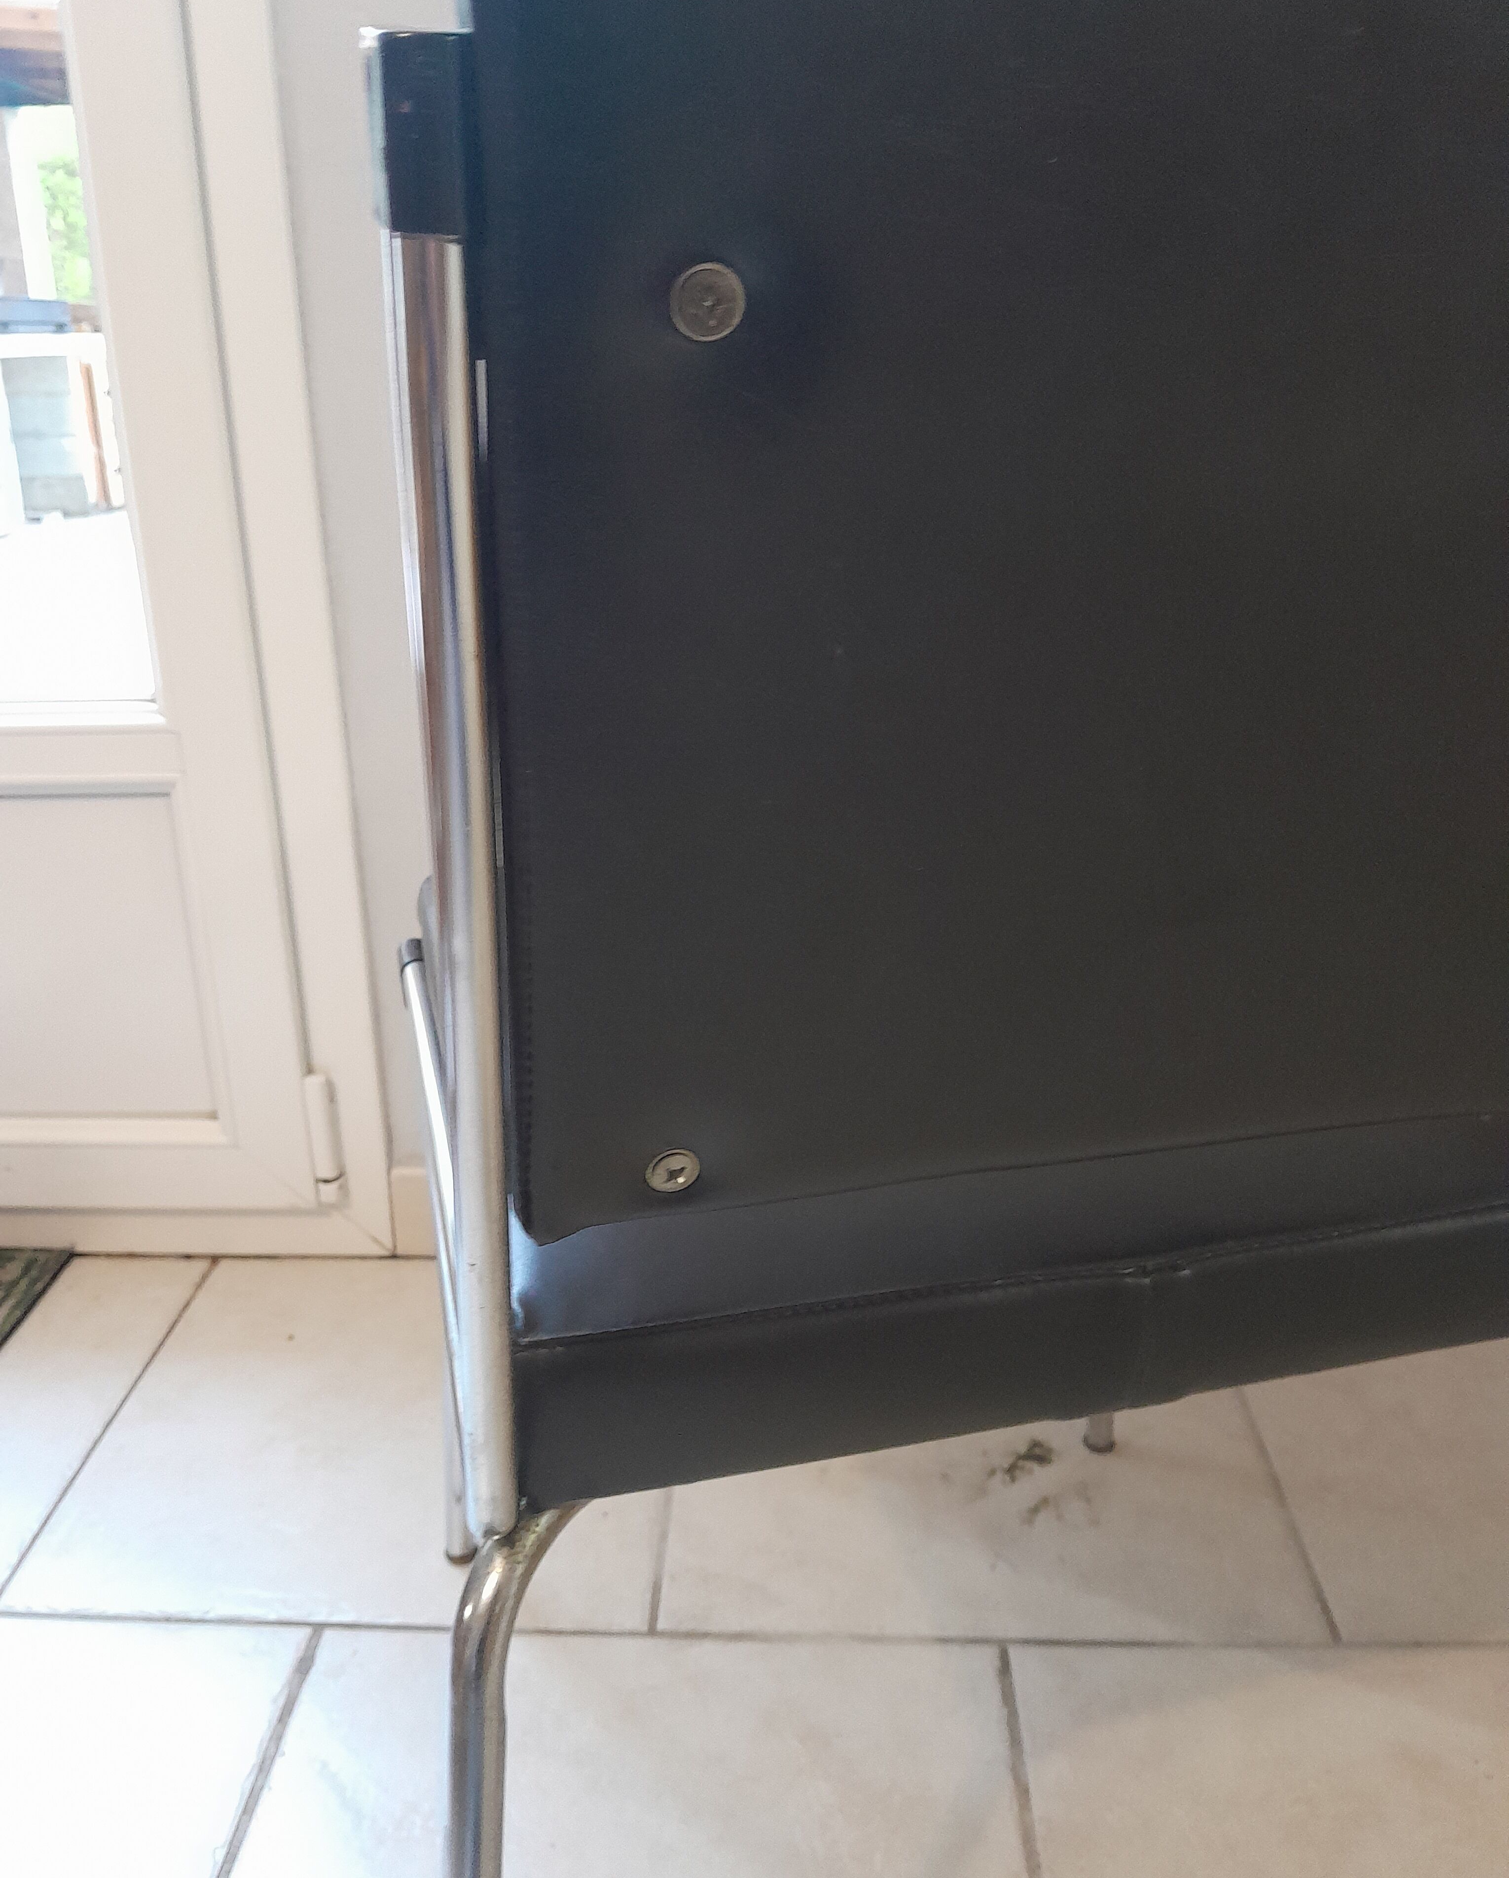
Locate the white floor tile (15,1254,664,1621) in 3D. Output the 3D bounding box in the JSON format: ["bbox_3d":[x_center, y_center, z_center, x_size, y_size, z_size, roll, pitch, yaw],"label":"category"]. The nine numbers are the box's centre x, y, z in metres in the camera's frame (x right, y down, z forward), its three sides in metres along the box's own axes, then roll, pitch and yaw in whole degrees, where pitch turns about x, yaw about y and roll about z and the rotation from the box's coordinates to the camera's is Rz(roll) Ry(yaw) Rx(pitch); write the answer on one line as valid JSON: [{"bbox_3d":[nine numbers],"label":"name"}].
[{"bbox_3d":[-0.285,0.386,1.214,0.447,0.012,0.429,1,21,2],"label":"white floor tile"}]

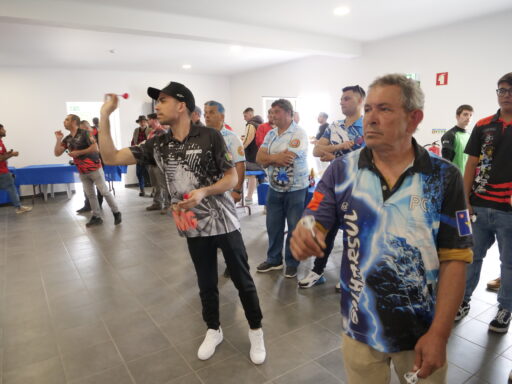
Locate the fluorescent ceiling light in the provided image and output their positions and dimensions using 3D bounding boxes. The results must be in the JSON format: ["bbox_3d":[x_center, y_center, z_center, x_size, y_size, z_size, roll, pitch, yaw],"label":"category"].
[{"bbox_3d":[1.183,-2.498,4.913,0.220,0.050,0.220,-1,10,0],"label":"fluorescent ceiling light"}]

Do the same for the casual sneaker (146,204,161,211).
[{"bbox_3d":[-1.903,0.274,6.662,0.290,0.115,0.105,-2,10,-4],"label":"casual sneaker"}]

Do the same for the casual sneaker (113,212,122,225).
[{"bbox_3d":[-2.195,0.410,5.648,0.105,0.115,0.275,-3,28,-12],"label":"casual sneaker"}]

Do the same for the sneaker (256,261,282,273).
[{"bbox_3d":[0.139,0.750,3.696,0.290,0.115,0.105,-3,10,-13],"label":"sneaker"}]

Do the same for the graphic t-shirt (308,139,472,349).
[{"bbox_3d":[0.448,0.147,1.200,0.520,0.680,0.330,5,11,30],"label":"graphic t-shirt"}]

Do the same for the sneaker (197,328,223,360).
[{"bbox_3d":[-0.288,0.988,2.350,0.105,0.110,0.285,4,11,25],"label":"sneaker"}]

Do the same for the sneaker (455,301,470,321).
[{"bbox_3d":[1.519,0.902,2.674,0.105,0.115,0.290,7,12,42],"label":"sneaker"}]

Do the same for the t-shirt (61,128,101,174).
[{"bbox_3d":[-2.662,-0.594,5.416,0.510,0.670,0.350,-1,15,28],"label":"t-shirt"}]

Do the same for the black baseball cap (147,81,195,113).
[{"bbox_3d":[-0.479,-0.520,2.002,0.270,0.150,0.180,5,4,-34],"label":"black baseball cap"}]

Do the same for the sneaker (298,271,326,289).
[{"bbox_3d":[0.519,0.808,3.323,0.290,0.115,0.105,-5,11,-23],"label":"sneaker"}]

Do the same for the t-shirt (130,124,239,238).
[{"bbox_3d":[-0.409,-0.052,2.107,0.540,0.670,0.340,-5,9,19],"label":"t-shirt"}]

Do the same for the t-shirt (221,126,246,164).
[{"bbox_3d":[-0.372,-0.311,3.620,0.540,0.720,0.300,5,11,29],"label":"t-shirt"}]

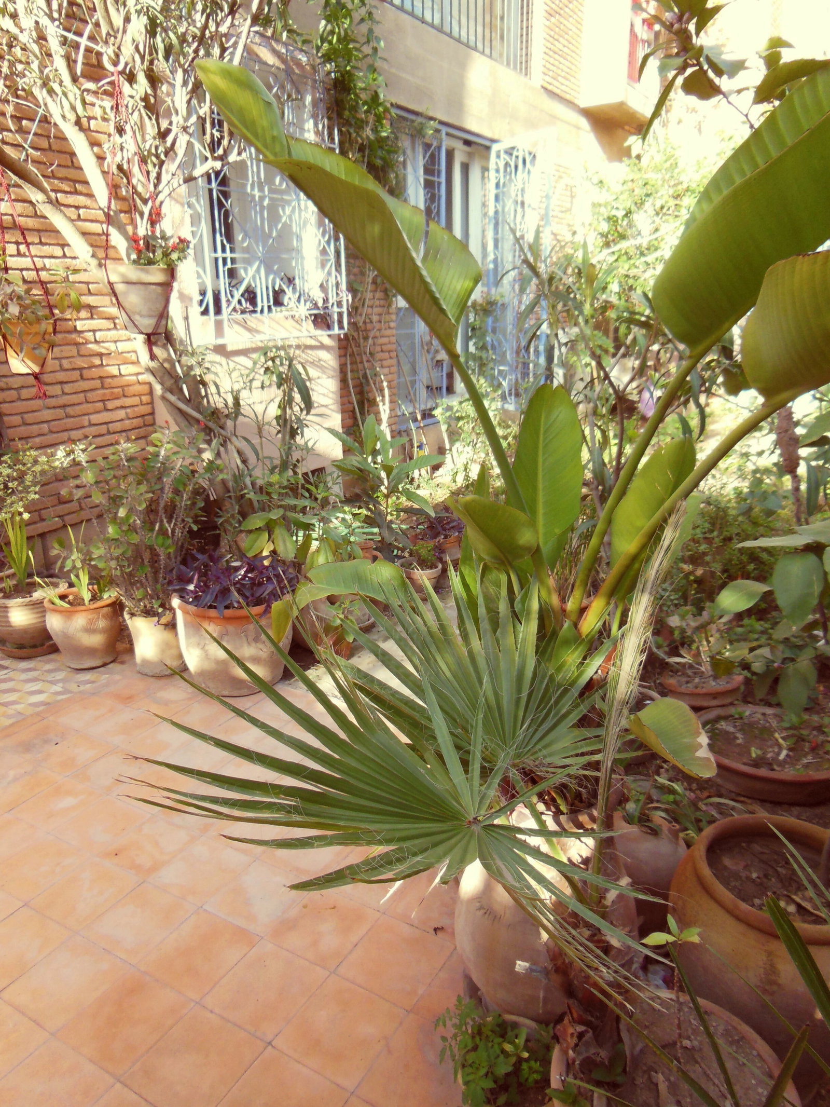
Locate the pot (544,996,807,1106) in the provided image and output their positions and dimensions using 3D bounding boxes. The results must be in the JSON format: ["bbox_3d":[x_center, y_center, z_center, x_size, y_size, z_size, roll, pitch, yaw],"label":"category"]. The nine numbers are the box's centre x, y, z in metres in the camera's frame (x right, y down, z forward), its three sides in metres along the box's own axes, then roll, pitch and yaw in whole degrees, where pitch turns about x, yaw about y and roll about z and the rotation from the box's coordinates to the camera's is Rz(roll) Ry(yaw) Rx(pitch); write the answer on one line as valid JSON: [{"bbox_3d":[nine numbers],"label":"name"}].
[{"bbox_3d":[0.378,0.898,1.184,0.346,0.280,0.346,-2,17,1],"label":"pot"}]

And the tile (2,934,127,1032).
[{"bbox_3d":[-0.765,0.946,1.761,0.200,0.014,0.200,8,21,31],"label":"tile"}]

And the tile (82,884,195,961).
[{"bbox_3d":[-0.655,0.883,1.909,0.200,0.015,0.200,8,21,31],"label":"tile"}]

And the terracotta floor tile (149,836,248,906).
[{"bbox_3d":[-0.549,0.824,2.065,0.199,0.015,0.199,8,21,31],"label":"terracotta floor tile"}]

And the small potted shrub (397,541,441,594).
[{"bbox_3d":[0.026,0.068,3.894,0.215,0.245,0.215,-2,17,0],"label":"small potted shrub"}]

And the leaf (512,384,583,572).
[{"bbox_3d":[0.435,-0.251,2.620,0.235,0.600,0.130,1,17,9],"label":"leaf"}]

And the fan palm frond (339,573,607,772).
[{"bbox_3d":[0.115,0.234,1.620,0.560,0.200,0.460,-8,53,-6],"label":"fan palm frond"}]

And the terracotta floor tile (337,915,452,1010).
[{"bbox_3d":[-0.044,0.905,1.774,0.200,0.014,0.200,8,21,31],"label":"terracotta floor tile"}]

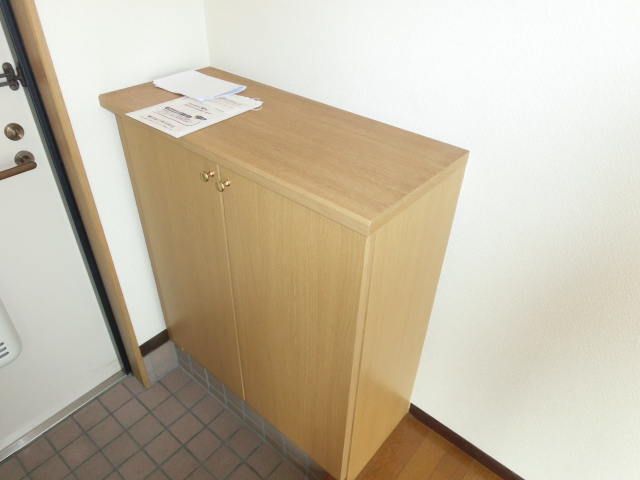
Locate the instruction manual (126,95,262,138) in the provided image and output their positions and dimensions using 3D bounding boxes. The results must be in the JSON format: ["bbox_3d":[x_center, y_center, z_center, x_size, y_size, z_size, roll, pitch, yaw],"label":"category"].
[{"bbox_3d":[-0.306,-0.332,1.157,0.205,0.009,0.282,26,43,29],"label":"instruction manual"}]

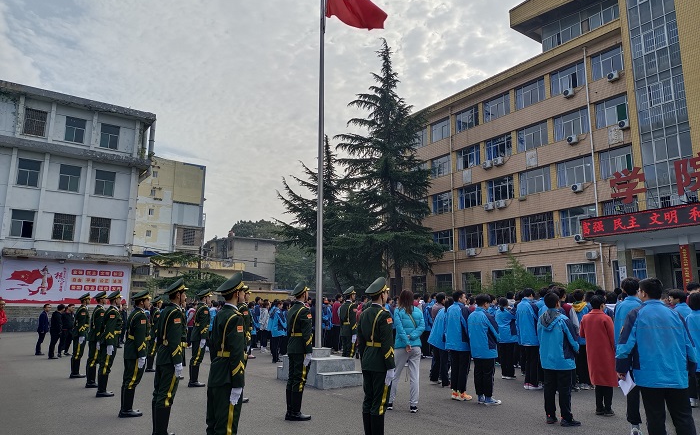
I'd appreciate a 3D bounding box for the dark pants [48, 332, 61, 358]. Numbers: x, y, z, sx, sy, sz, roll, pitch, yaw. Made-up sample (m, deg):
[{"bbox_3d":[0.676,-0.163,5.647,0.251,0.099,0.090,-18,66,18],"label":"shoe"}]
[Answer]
[{"bbox_3d":[-9.455,4.104,16.175,0.340,0.816,0.380,6,-12,-31],"label":"dark pants"}]

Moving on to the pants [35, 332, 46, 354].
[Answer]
[{"bbox_3d":[-10.739,4.360,17.596,0.340,0.818,0.360,6,-12,-31],"label":"pants"}]

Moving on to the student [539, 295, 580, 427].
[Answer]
[{"bbox_3d":[2.802,1.880,6.828,0.380,1.716,0.520,7,-12,-34],"label":"student"}]

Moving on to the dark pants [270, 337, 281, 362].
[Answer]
[{"bbox_3d":[-2.081,3.660,14.177,0.240,0.740,0.340,7,-12,-34],"label":"dark pants"}]

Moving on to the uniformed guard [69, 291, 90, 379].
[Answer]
[{"bbox_3d":[-6.026,2.618,11.369,0.360,1.821,0.500,7,-12,-33],"label":"uniformed guard"}]

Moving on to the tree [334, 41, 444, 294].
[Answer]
[{"bbox_3d":[2.620,-2.546,32.967,7.000,19.654,7.000,0,-10,0],"label":"tree"}]

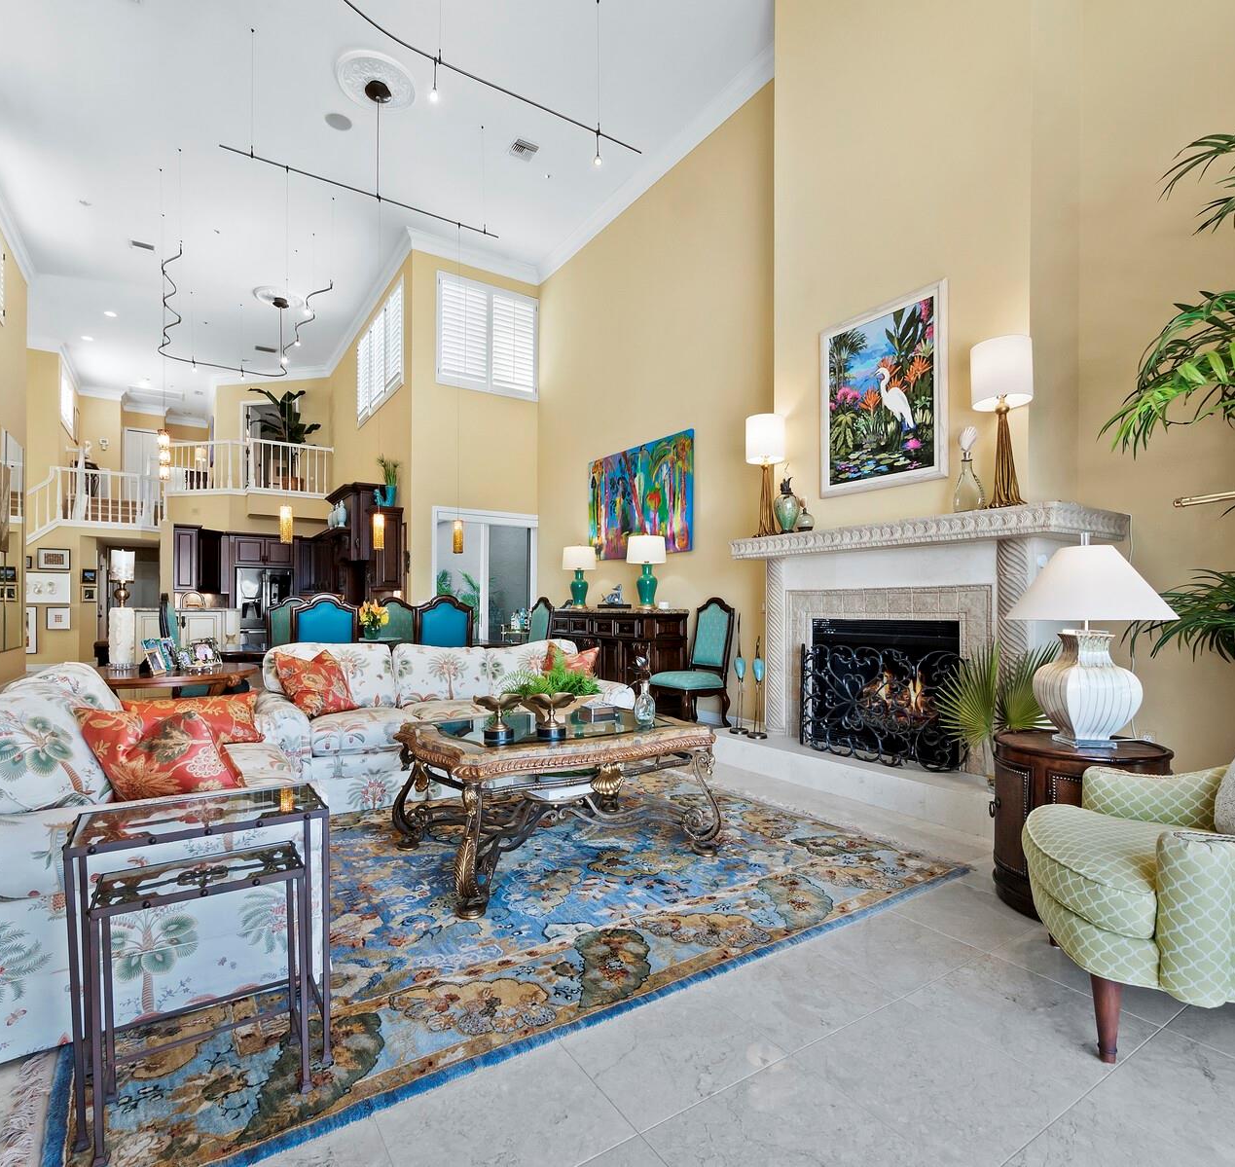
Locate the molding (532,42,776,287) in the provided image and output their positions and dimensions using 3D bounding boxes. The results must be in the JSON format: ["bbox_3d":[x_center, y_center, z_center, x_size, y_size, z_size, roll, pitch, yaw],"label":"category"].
[{"bbox_3d":[0.204,-4.690,7.445,0.158,0.152,5.072,2,-3,-34],"label":"molding"}]

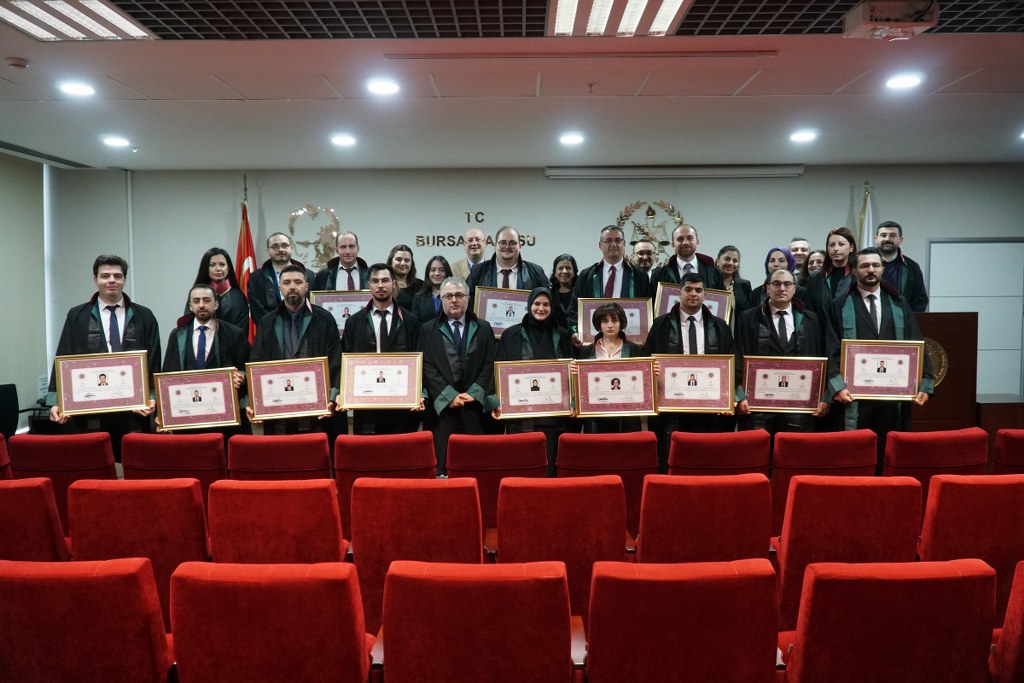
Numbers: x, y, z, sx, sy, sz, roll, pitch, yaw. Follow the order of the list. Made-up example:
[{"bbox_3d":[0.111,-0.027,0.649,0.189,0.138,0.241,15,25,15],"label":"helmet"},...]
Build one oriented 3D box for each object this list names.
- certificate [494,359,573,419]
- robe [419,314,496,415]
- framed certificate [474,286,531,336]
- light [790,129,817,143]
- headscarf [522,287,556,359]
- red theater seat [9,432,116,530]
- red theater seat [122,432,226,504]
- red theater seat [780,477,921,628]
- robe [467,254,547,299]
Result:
[{"bbox_3d":[0.150,0.303,4.900,0.510,0.360,0.030,-3,3,0],"label":"certificate"},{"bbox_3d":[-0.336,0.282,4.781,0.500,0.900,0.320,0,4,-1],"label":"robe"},{"bbox_3d":[0.003,-0.179,4.970,0.490,0.335,0.030,3,-1,1],"label":"framed certificate"},{"bbox_3d":[2.287,-1.609,6.027,0.195,0.040,0.195,0,3,0],"label":"light"},{"bbox_3d":[0.174,-0.125,5.050,0.230,0.480,0.250,0,3,0],"label":"headscarf"},{"bbox_3d":[-2.260,0.907,4.152,0.530,0.910,0.600,0,4,1],"label":"red theater seat"},{"bbox_3d":[-1.705,0.903,4.144,0.530,0.910,0.600,0,4,1],"label":"red theater seat"},{"bbox_3d":[1.324,0.967,3.249,0.560,0.940,0.600,0,3,0],"label":"red theater seat"},{"bbox_3d":[-0.029,-0.078,5.333,0.620,1.060,0.380,0,4,0],"label":"robe"}]

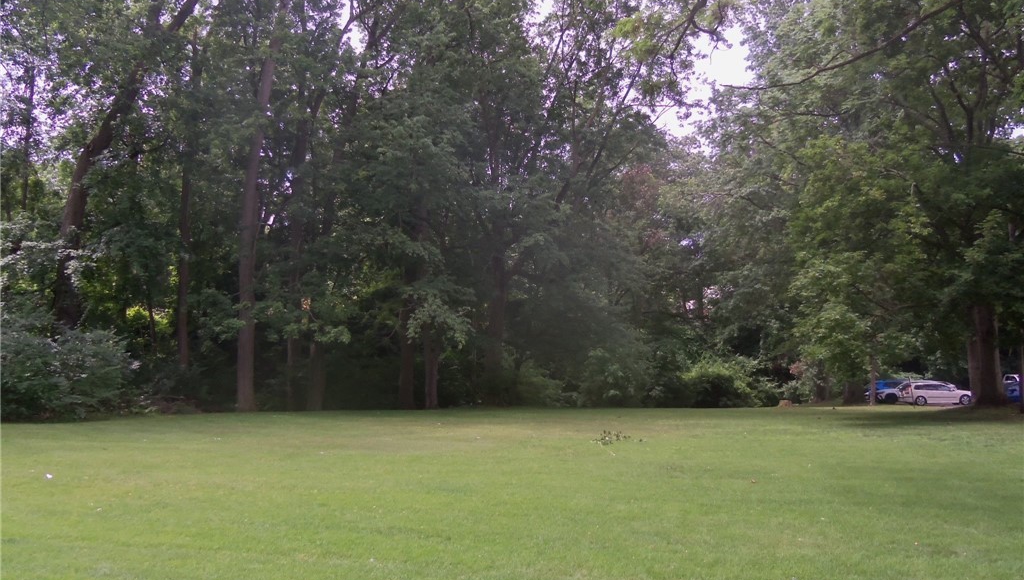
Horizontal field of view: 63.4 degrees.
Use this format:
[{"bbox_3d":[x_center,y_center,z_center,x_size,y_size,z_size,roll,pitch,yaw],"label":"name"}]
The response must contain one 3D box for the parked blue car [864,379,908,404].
[{"bbox_3d":[25.094,6.638,54.285,4.500,1.620,1.850,0,-6,0],"label":"parked blue car"}]

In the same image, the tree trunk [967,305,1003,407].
[{"bbox_3d":[26.247,3.549,45.817,1.650,5.749,1.650,4,-6,0],"label":"tree trunk"}]

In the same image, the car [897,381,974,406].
[{"bbox_3d":[25.739,6.294,50.479,4.550,1.470,1.790,0,-6,0],"label":"car"}]

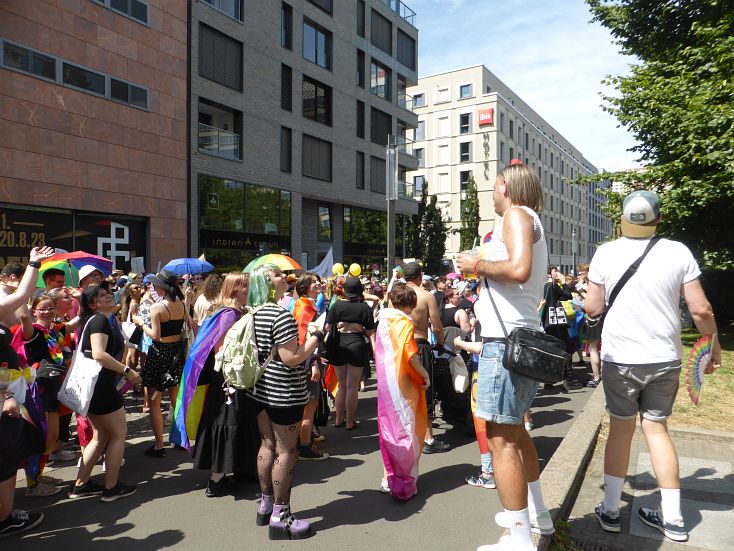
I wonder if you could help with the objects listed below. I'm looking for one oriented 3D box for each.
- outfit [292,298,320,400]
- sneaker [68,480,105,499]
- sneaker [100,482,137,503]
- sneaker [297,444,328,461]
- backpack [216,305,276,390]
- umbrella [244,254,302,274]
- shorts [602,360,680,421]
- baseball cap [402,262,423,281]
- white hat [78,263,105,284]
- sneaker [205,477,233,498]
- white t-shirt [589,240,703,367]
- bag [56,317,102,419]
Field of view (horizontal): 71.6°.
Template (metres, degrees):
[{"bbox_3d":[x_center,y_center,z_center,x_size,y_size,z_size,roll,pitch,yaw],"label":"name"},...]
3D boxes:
[{"bbox_3d":[-0.563,0.676,4.780,0.340,0.960,0.460,0,1,-5],"label":"outfit"},{"bbox_3d":[-2.081,1.576,3.790,0.275,0.110,0.100,0,0,-25],"label":"sneaker"},{"bbox_3d":[-1.880,1.617,3.865,0.262,0.095,0.100,-1,1,-43],"label":"sneaker"},{"bbox_3d":[-0.492,1.613,4.640,0.290,0.140,0.105,0,1,-2],"label":"sneaker"},{"bbox_3d":[-0.746,0.452,3.150,0.260,0.500,0.300,0,0,-31],"label":"backpack"},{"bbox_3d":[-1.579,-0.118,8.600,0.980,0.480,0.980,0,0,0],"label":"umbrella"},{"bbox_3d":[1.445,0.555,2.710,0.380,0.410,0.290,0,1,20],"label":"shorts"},{"bbox_3d":[0.433,-0.052,4.850,0.180,0.160,0.250,1,9,40],"label":"baseball cap"},{"bbox_3d":[-2.462,-0.009,4.550,0.250,0.160,0.200,0,0,39],"label":"white hat"},{"bbox_3d":[-1.120,1.610,3.920,0.260,0.110,0.100,0,1,-38],"label":"sneaker"},{"bbox_3d":[1.461,0.130,2.700,0.550,0.670,0.310,1,1,23],"label":"white t-shirt"},{"bbox_3d":[-2.116,0.679,3.760,0.290,0.720,0.130,15,-8,-37],"label":"bag"}]

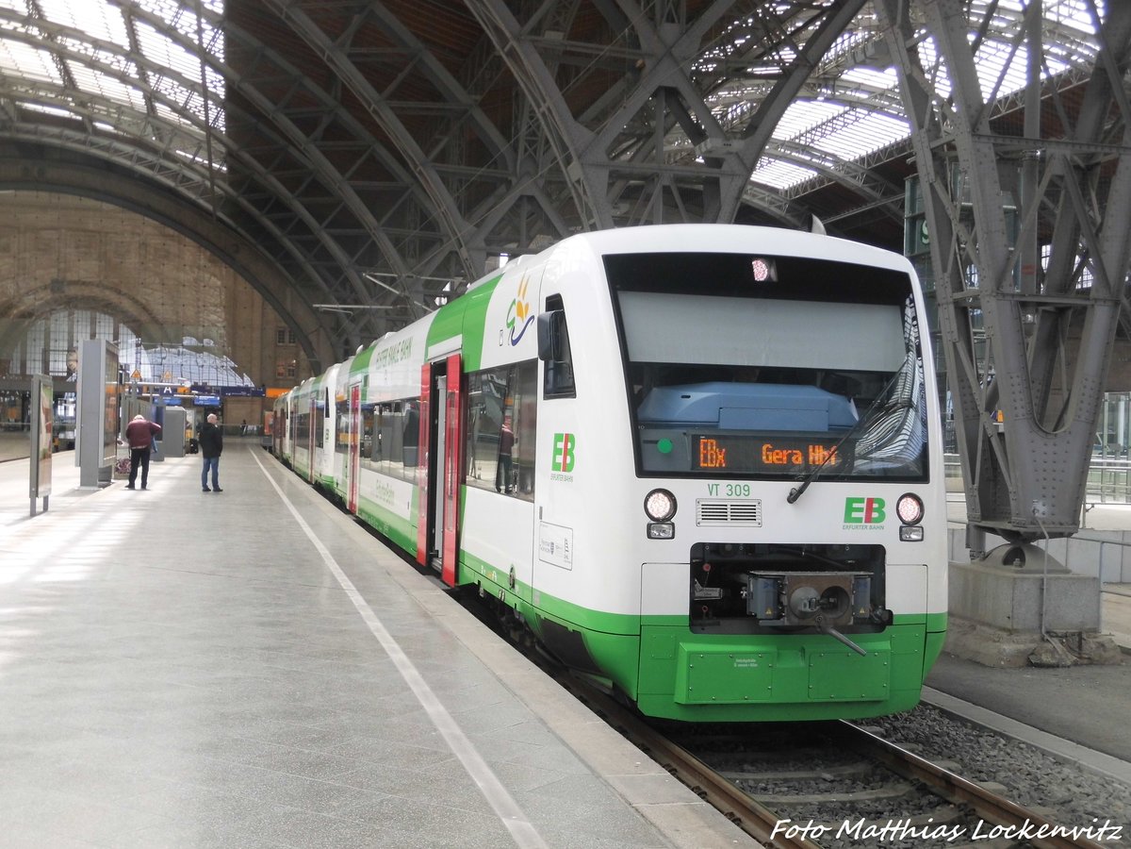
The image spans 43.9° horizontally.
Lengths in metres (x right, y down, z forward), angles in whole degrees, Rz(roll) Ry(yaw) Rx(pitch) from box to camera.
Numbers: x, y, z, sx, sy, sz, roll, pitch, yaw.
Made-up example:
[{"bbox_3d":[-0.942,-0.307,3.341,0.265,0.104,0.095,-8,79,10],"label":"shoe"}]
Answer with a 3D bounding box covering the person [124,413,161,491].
[{"bbox_3d":[-9.615,0.611,31.996,0.760,1.690,0.460,2,0,-16],"label":"person"}]

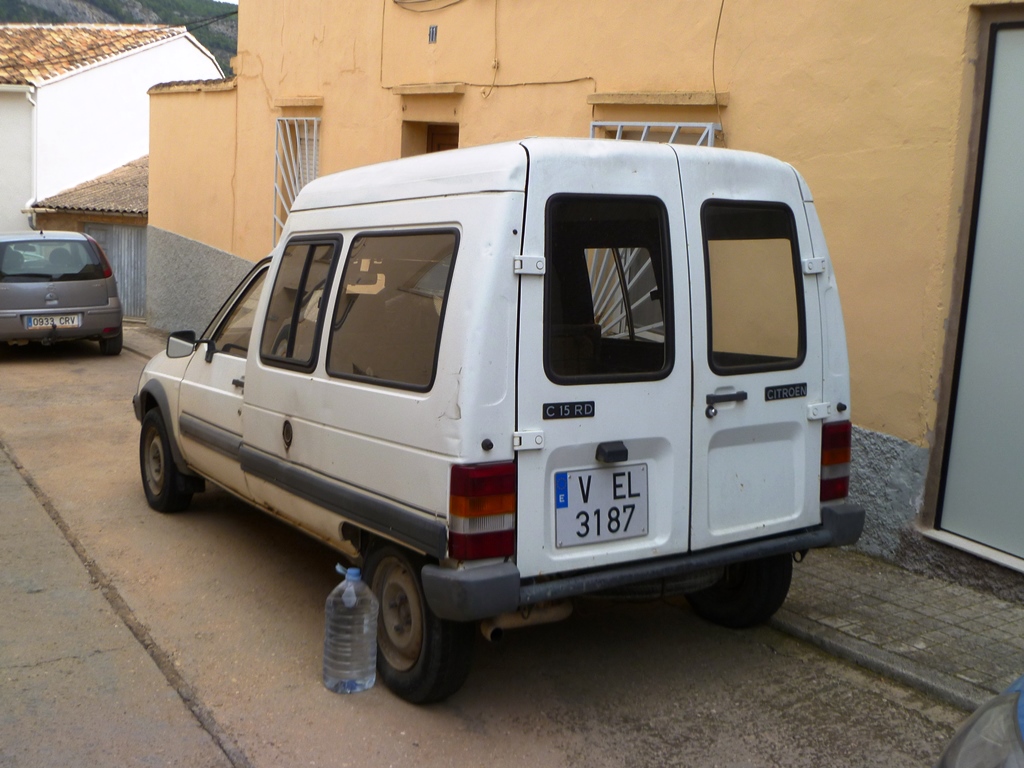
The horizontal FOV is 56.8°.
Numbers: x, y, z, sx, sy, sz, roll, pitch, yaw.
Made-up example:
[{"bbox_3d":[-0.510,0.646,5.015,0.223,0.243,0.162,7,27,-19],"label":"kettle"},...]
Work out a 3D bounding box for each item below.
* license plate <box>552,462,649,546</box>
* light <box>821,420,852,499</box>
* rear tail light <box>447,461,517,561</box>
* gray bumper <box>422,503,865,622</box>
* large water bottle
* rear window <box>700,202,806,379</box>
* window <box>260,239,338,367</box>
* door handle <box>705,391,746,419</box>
[{"bbox_3d":[0.268,0.357,2.785,0.340,0.220,0.020,-4,5,-32],"label":"license plate"},{"bbox_3d":[1.112,0.264,3.307,0.165,0.270,0.110,-4,5,-32],"label":"light"},{"bbox_3d":[-0.081,0.341,2.572,0.170,0.265,0.115,-4,5,-32],"label":"rear tail light"},{"bbox_3d":[0.508,0.510,2.977,1.600,0.155,0.270,-4,5,-32],"label":"gray bumper"},{"bbox_3d":[-0.504,0.774,2.997,0.172,0.390,0.172,-1,8,-32],"label":"large water bottle"},{"bbox_3d":[0.781,-0.308,3.059,0.440,0.560,0.040,-4,1,-32],"label":"rear window"},{"bbox_3d":[-0.745,-0.283,3.350,0.040,0.470,0.560,7,0,-35],"label":"window"},{"bbox_3d":[0.672,0.066,2.954,0.172,0.075,0.050,-4,5,-32],"label":"door handle"}]

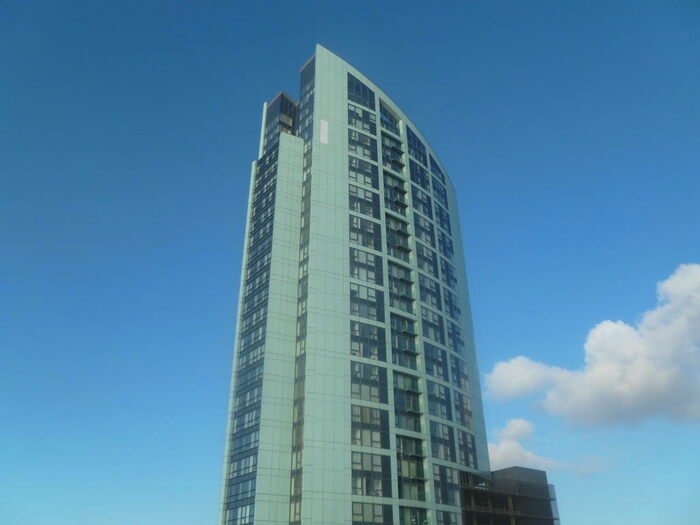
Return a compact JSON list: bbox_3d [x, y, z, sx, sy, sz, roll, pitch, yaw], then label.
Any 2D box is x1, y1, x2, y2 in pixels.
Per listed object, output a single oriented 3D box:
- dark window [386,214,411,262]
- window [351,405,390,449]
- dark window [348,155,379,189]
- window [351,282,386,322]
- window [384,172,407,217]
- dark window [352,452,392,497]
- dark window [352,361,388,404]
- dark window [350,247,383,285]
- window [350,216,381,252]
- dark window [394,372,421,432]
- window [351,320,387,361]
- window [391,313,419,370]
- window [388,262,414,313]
[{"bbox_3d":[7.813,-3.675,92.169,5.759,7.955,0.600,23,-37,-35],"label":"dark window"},{"bbox_3d":[2.710,21.357,73.391,5.725,5.050,0.300,15,-33,-25],"label":"window"},{"bbox_3d":[2.272,-14.638,93.626,5.807,4.986,0.300,15,-33,-26],"label":"dark window"},{"bbox_3d":[2.554,5.901,82.137,5.725,5.050,0.300,15,-33,-25],"label":"window"},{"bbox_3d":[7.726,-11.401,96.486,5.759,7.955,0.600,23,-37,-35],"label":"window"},{"bbox_3d":[2.737,26.564,70.604,5.807,4.986,0.300,15,-33,-26],"label":"dark window"},{"bbox_3d":[2.621,16.263,76.359,5.807,4.986,0.300,15,-33,-26],"label":"dark window"},{"bbox_3d":[2.502,0.749,85.052,5.725,5.050,0.300,15,-33,-25],"label":"dark window"},{"bbox_3d":[2.450,-4.403,87.968,5.725,5.050,0.300,15,-33,-25],"label":"window"},{"bbox_3d":[7.943,19.489,79.072,5.000,7.923,0.450,20,-36,-32],"label":"dark window"},{"bbox_3d":[2.563,11.113,79.237,5.807,4.986,0.300,15,-33,-26],"label":"window"},{"bbox_3d":[7.865,11.760,83.445,5.000,7.923,0.450,20,-36,-32],"label":"window"},{"bbox_3d":[7.787,4.032,87.818,5.000,7.923,0.450,20,-36,-32],"label":"window"}]

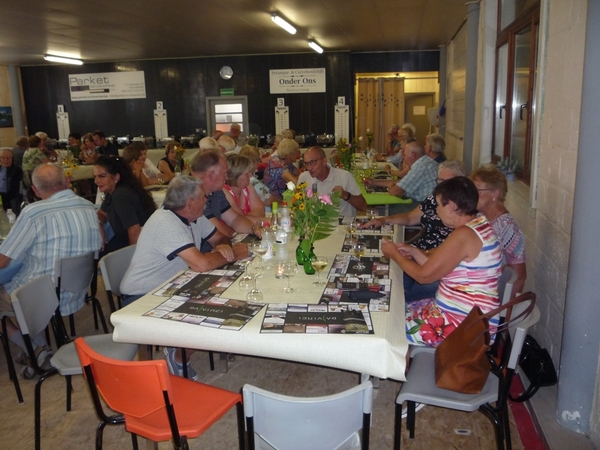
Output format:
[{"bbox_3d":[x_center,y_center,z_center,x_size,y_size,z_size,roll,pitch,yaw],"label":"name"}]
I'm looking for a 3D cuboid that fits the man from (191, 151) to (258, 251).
[{"bbox_3d":[-0.545,0.196,3.379,0.740,1.320,0.540,1,12,12],"label":"man"}]

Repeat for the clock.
[{"bbox_3d":[-1.837,-3.792,13.000,0.340,0.340,0.050,1,12,10],"label":"clock"}]

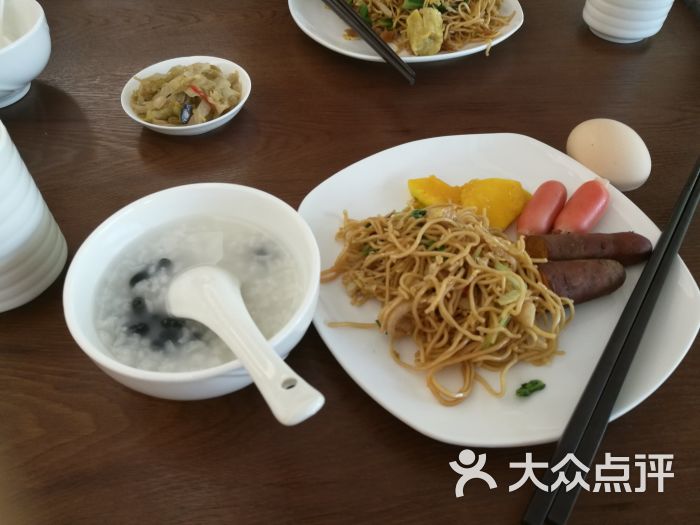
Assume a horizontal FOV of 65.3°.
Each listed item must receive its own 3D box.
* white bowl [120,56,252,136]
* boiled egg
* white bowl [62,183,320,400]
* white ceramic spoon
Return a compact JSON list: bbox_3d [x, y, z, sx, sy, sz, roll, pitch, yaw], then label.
[{"bbox_3d":[-0.118,-0.118,0.407,0.092,0.024,0.092,1,51,-1],"label":"white bowl"},{"bbox_3d":[0.172,-0.071,0.363,0.043,0.043,0.058,-23,55,-19],"label":"boiled egg"},{"bbox_3d":[-0.073,0.019,0.277,0.117,0.053,0.117,1,51,-1],"label":"white bowl"},{"bbox_3d":[-0.052,0.025,0.248,0.042,0.034,0.140,-27,35,-22],"label":"white ceramic spoon"}]

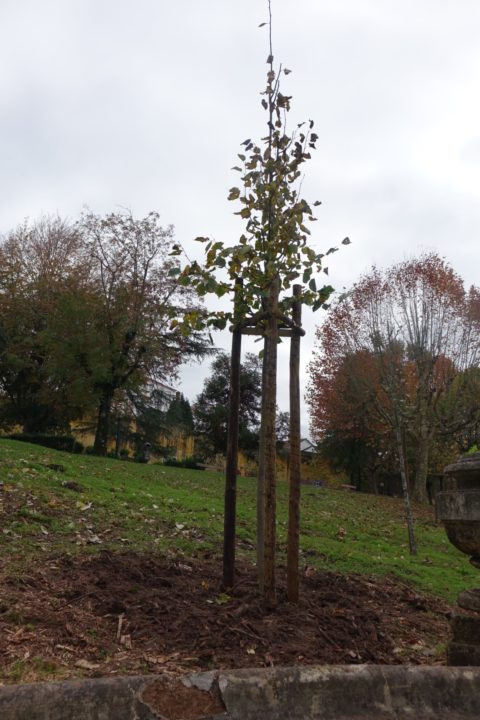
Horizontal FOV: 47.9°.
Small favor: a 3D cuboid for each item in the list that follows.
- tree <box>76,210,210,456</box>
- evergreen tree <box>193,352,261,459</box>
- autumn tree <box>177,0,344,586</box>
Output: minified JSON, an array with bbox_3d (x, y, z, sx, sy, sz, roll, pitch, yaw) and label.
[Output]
[{"bbox_3d":[-4.152,-1.368,23.329,6.000,10.898,6.000,1,-12,0],"label":"tree"},{"bbox_3d":[-0.720,2.611,31.170,4.300,6.495,4.300,1,-12,0],"label":"evergreen tree"},{"bbox_3d":[0.212,-0.805,4.584,1.350,5.307,1.300,1,-12,0],"label":"autumn tree"}]

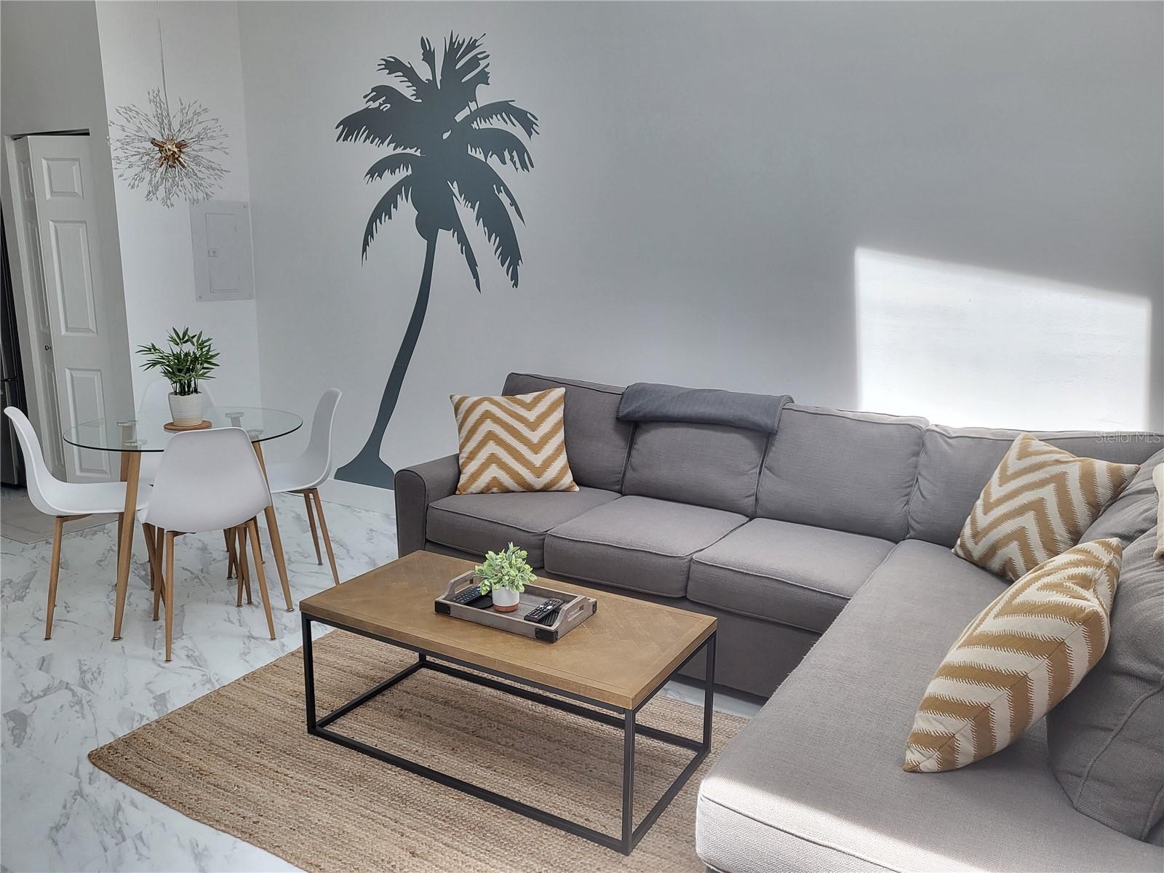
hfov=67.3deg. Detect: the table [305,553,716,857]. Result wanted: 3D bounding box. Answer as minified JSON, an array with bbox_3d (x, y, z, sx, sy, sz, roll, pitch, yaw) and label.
[{"bbox_3d":[-0.226,0.716,2.602,1.107,0.427,0.537,7,13,29],"label":"table"}]

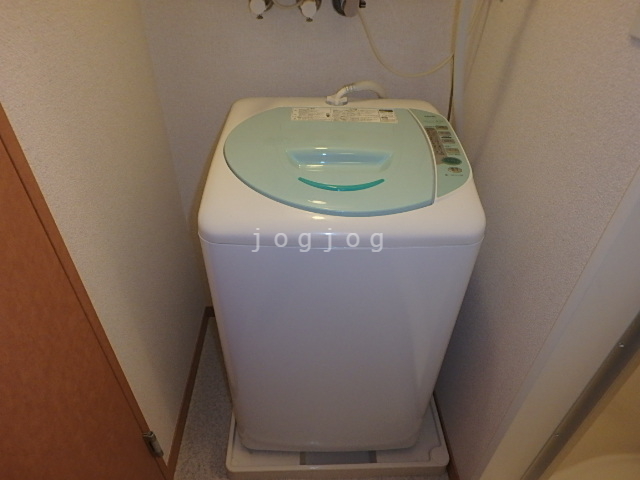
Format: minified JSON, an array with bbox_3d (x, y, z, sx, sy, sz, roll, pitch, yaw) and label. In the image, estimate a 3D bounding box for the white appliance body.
[{"bbox_3d":[0.038,0.121,1.186,0.520,0.865,0.505,0,38,0],"label":"white appliance body"}]

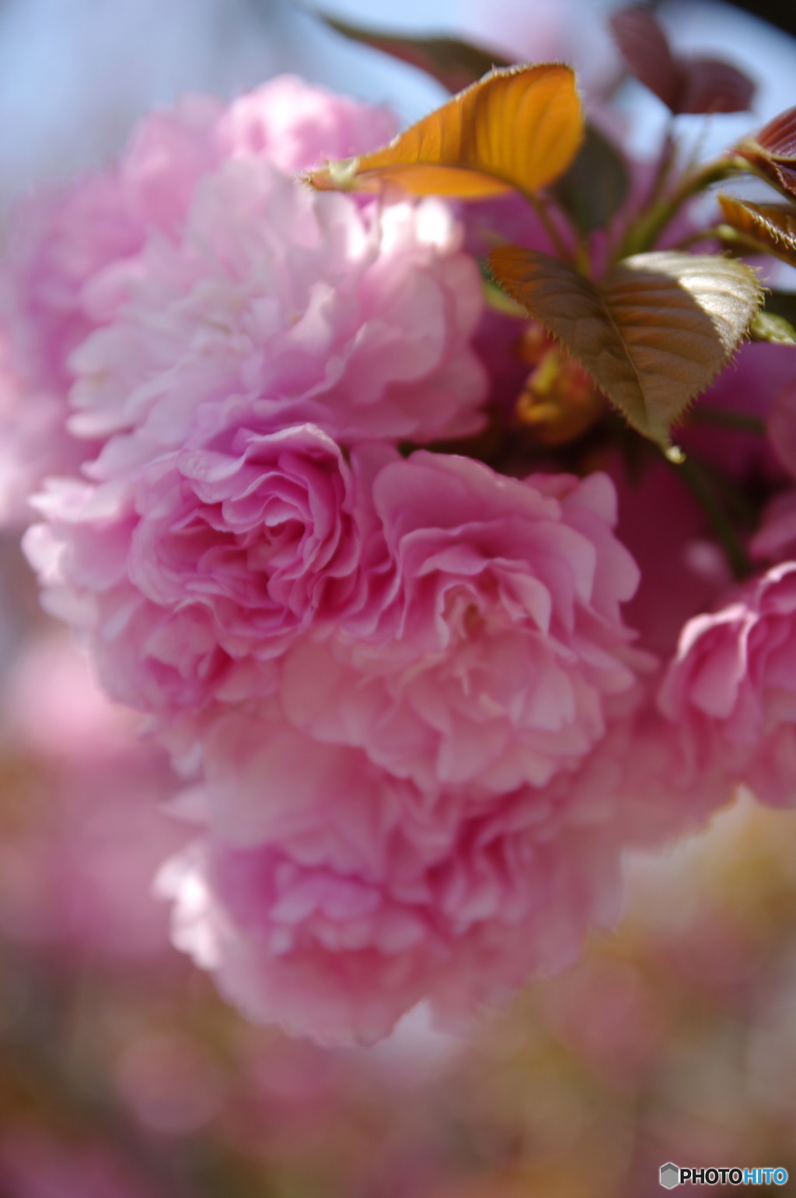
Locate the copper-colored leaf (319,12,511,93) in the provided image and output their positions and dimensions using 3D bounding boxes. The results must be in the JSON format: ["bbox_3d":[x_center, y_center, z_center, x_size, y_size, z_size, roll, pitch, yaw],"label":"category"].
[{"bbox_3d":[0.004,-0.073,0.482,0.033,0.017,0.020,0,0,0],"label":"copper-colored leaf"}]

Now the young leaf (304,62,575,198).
[{"bbox_3d":[0.006,-0.060,0.447,0.035,0.017,0.018,0,0,0],"label":"young leaf"}]

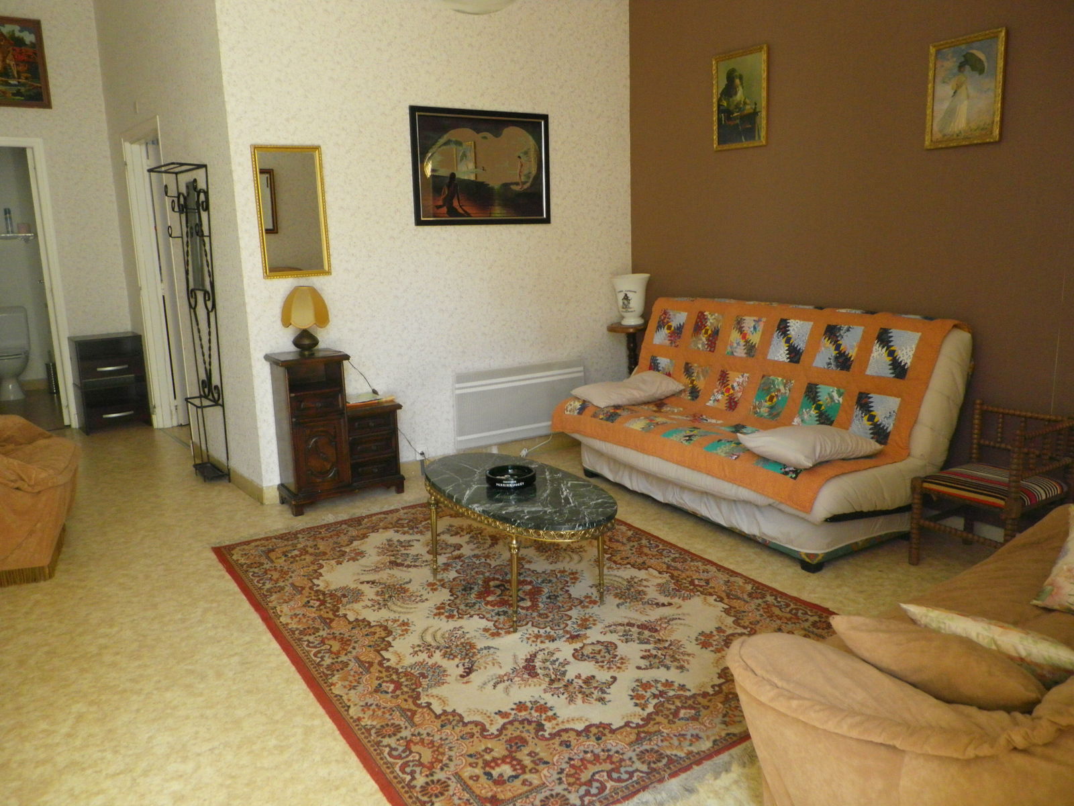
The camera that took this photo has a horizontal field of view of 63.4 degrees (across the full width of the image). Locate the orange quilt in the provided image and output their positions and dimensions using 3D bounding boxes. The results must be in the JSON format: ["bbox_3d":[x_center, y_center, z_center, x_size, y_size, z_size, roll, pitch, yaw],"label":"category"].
[{"bbox_3d":[0.893,-0.101,4.162,0.841,0.705,1.896,-8,13,-30],"label":"orange quilt"}]

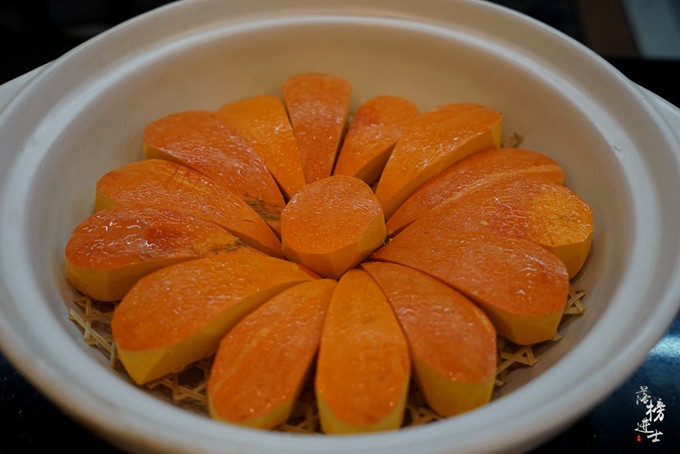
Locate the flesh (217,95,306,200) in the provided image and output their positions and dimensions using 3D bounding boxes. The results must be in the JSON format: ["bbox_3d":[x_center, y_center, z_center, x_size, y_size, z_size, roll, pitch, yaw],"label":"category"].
[{"bbox_3d":[-0.036,-0.033,0.371,0.033,0.021,0.079,-15,52,-13],"label":"flesh"}]

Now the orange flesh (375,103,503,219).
[{"bbox_3d":[0.044,-0.035,0.394,0.103,0.021,0.035,-35,55,-30],"label":"orange flesh"}]

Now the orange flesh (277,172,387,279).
[{"bbox_3d":[-0.004,0.003,0.334,0.040,0.025,0.054,25,51,24],"label":"orange flesh"}]

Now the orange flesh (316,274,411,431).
[{"bbox_3d":[0.010,0.053,0.306,0.037,0.021,0.077,1,45,1],"label":"orange flesh"}]

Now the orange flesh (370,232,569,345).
[{"bbox_3d":[0.061,0.022,0.337,0.084,0.021,0.043,22,49,20],"label":"orange flesh"}]

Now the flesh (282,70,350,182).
[{"bbox_3d":[-0.011,-0.042,0.378,0.037,0.021,0.087,-2,51,-1],"label":"flesh"}]

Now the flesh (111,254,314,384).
[{"bbox_3d":[-0.055,0.032,0.311,0.081,0.021,0.040,-25,50,-22],"label":"flesh"}]

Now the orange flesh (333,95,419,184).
[{"bbox_3d":[0.015,-0.039,0.398,0.031,0.021,0.085,18,48,17],"label":"orange flesh"}]

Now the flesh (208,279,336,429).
[{"bbox_3d":[-0.028,0.054,0.306,0.038,0.021,0.076,11,46,11],"label":"flesh"}]

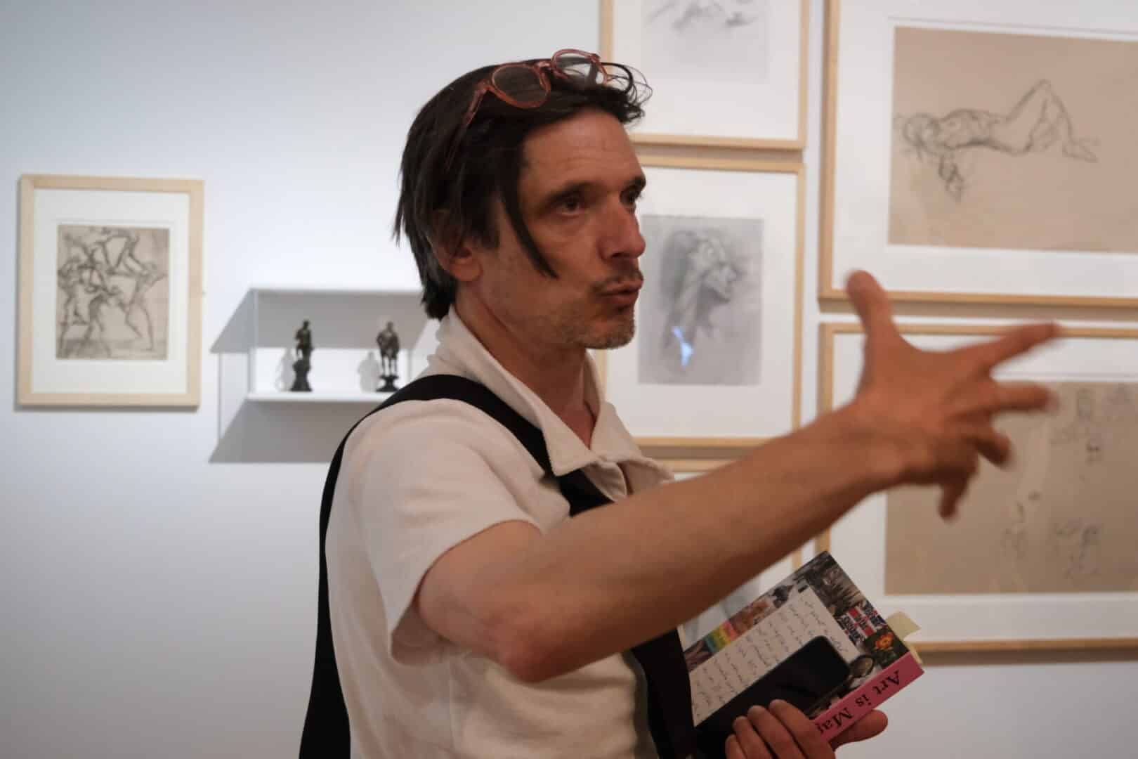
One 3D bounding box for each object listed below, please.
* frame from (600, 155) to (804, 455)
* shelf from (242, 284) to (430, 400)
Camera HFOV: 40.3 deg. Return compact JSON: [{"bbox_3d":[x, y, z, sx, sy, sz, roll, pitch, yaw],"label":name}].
[{"bbox_3d":[0.255,-0.147,2.997,0.403,0.551,0.035,1,2,-12],"label":"frame"},{"bbox_3d":[-0.394,-0.064,2.757,0.349,0.195,0.241,1,2,-12],"label":"shelf"}]

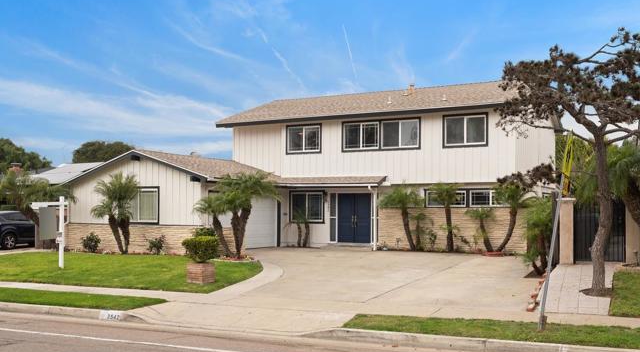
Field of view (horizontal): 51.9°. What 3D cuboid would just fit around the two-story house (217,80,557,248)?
[{"bbox_3d":[3.494,-0.474,29.586,13.000,6.870,9.700,-1,-3,27],"label":"two-story house"}]

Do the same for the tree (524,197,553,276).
[{"bbox_3d":[5.980,1.660,18.000,0.900,2.150,0.900,-1,-3,27],"label":"tree"}]

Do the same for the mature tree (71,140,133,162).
[{"bbox_3d":[-19.670,0.780,60.000,6.600,7.800,6.600,-1,-3,27],"label":"mature tree"}]

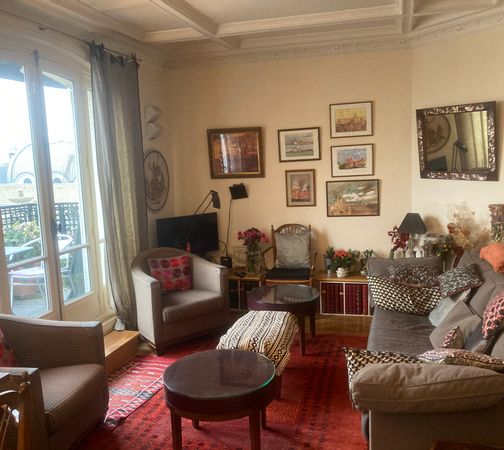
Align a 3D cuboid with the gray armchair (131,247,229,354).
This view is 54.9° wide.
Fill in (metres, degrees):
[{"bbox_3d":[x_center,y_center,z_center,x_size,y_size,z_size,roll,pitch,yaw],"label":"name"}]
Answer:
[{"bbox_3d":[-0.730,0.643,4.534,0.752,0.762,0.703,-9,10,-38],"label":"gray armchair"}]

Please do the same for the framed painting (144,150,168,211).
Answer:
[{"bbox_3d":[-0.985,-0.459,5.076,0.030,0.629,0.564,0,8,17],"label":"framed painting"}]

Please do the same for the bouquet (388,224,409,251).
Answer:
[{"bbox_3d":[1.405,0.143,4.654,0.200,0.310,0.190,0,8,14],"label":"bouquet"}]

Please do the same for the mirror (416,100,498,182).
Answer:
[{"bbox_3d":[1.776,-0.711,4.242,0.040,0.641,0.782,-14,13,-29],"label":"mirror"}]

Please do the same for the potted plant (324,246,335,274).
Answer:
[{"bbox_3d":[0.794,0.377,4.951,0.115,0.280,0.115,0,8,14],"label":"potted plant"}]

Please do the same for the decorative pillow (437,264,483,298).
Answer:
[{"bbox_3d":[1.585,0.432,3.712,0.330,0.110,0.290,-22,24,10],"label":"decorative pillow"}]

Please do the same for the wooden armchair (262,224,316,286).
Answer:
[{"bbox_3d":[0.389,0.456,4.848,0.540,0.910,0.570,-1,8,12],"label":"wooden armchair"}]

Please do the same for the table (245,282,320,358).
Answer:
[{"bbox_3d":[0.269,0.797,4.096,0.605,0.440,0.605,-2,8,0],"label":"table"}]

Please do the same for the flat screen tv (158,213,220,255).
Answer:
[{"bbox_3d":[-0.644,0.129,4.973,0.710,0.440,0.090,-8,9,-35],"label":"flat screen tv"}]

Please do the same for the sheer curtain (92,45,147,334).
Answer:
[{"bbox_3d":[-1.060,-0.249,4.159,0.150,2.420,0.700,0,8,16],"label":"sheer curtain"}]

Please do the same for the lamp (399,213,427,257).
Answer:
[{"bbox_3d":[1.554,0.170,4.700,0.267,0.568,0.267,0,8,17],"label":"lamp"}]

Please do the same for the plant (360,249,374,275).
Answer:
[{"bbox_3d":[1.158,0.390,4.865,0.158,0.273,0.158,0,8,17],"label":"plant"}]

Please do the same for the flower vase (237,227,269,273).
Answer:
[{"bbox_3d":[0.005,0.283,5.198,0.307,0.487,0.277,0,8,17],"label":"flower vase"}]

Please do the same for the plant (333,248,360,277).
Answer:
[{"bbox_3d":[0.957,0.389,4.915,0.257,0.277,0.218,0,8,17],"label":"plant"}]

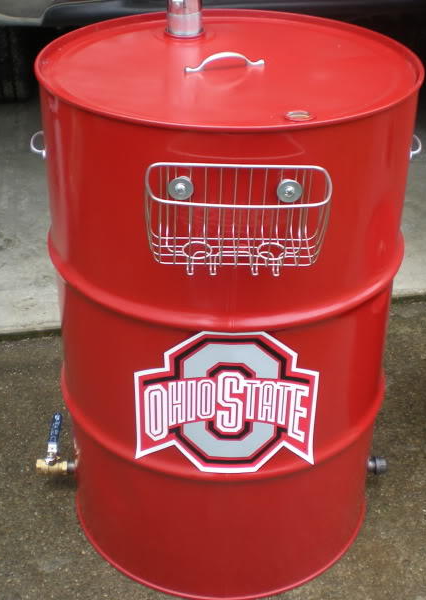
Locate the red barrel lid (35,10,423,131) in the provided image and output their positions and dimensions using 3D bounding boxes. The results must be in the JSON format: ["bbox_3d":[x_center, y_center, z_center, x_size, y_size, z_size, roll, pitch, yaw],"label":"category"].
[{"bbox_3d":[0.025,-0.366,1.338,0.588,0.030,0.588,0,32,0],"label":"red barrel lid"}]

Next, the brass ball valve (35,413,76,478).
[{"bbox_3d":[-0.321,0.295,1.791,0.072,0.078,0.120,-1,32,-3],"label":"brass ball valve"}]

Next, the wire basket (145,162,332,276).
[{"bbox_3d":[0.030,-0.091,1.104,0.230,0.122,0.115,1,32,-2],"label":"wire basket"}]

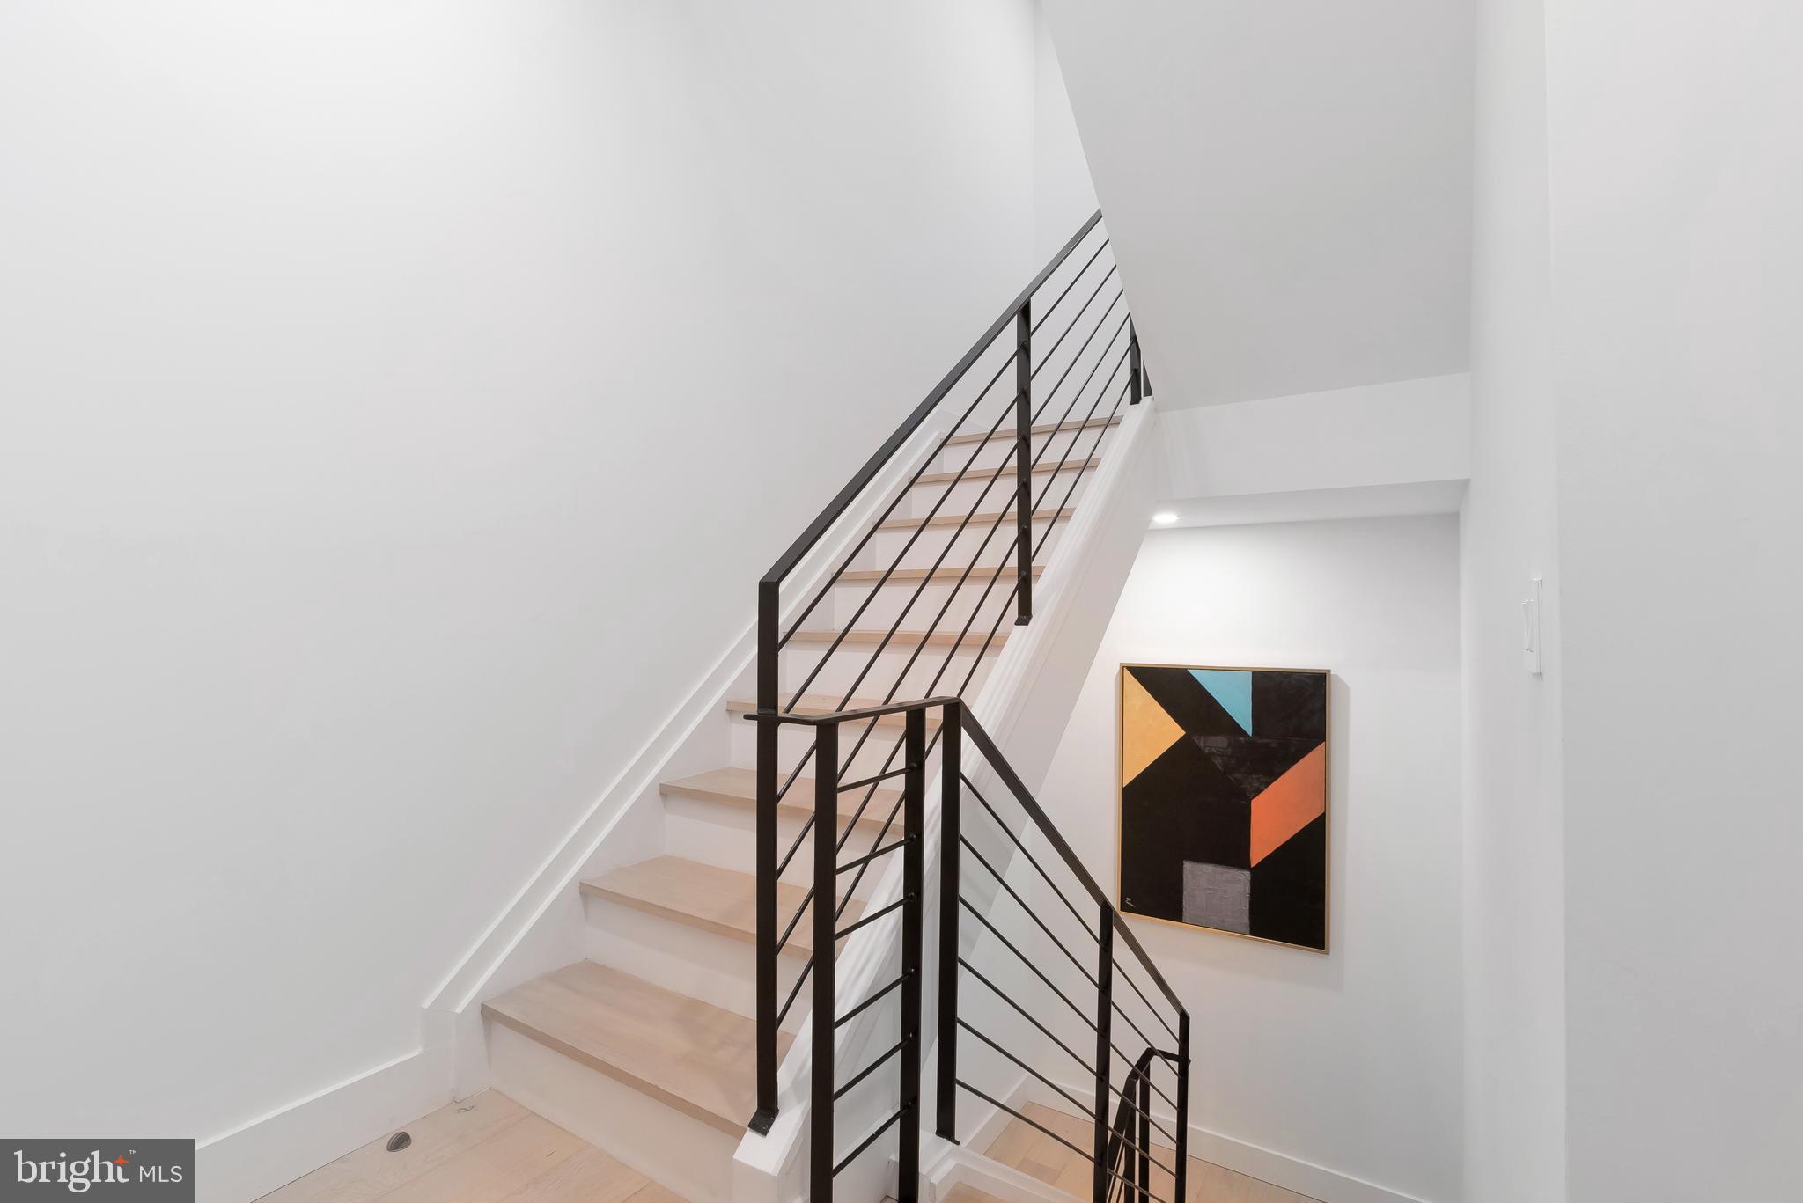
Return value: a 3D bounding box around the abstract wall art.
[{"bbox_3d":[1.484,0.921,3.752,0.927,1.234,0.040,0,-1,33],"label":"abstract wall art"}]

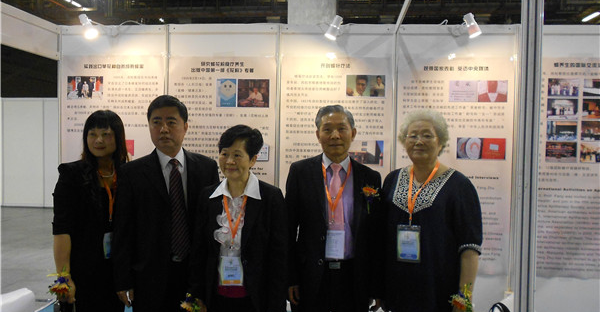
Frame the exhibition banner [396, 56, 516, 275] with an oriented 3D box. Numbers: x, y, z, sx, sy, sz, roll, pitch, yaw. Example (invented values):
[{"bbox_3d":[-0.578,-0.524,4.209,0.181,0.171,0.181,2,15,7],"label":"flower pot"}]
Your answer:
[{"bbox_3d":[1.280,0.078,3.747,0.960,1.810,0.020,1,1,5],"label":"exhibition banner"}]

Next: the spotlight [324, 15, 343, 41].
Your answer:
[{"bbox_3d":[0.275,-0.996,3.490,0.097,0.180,0.097,25,-4,-11],"label":"spotlight"}]

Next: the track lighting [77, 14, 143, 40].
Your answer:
[{"bbox_3d":[-1.594,-1.064,3.799,0.375,0.225,0.410,1,1,5],"label":"track lighting"}]

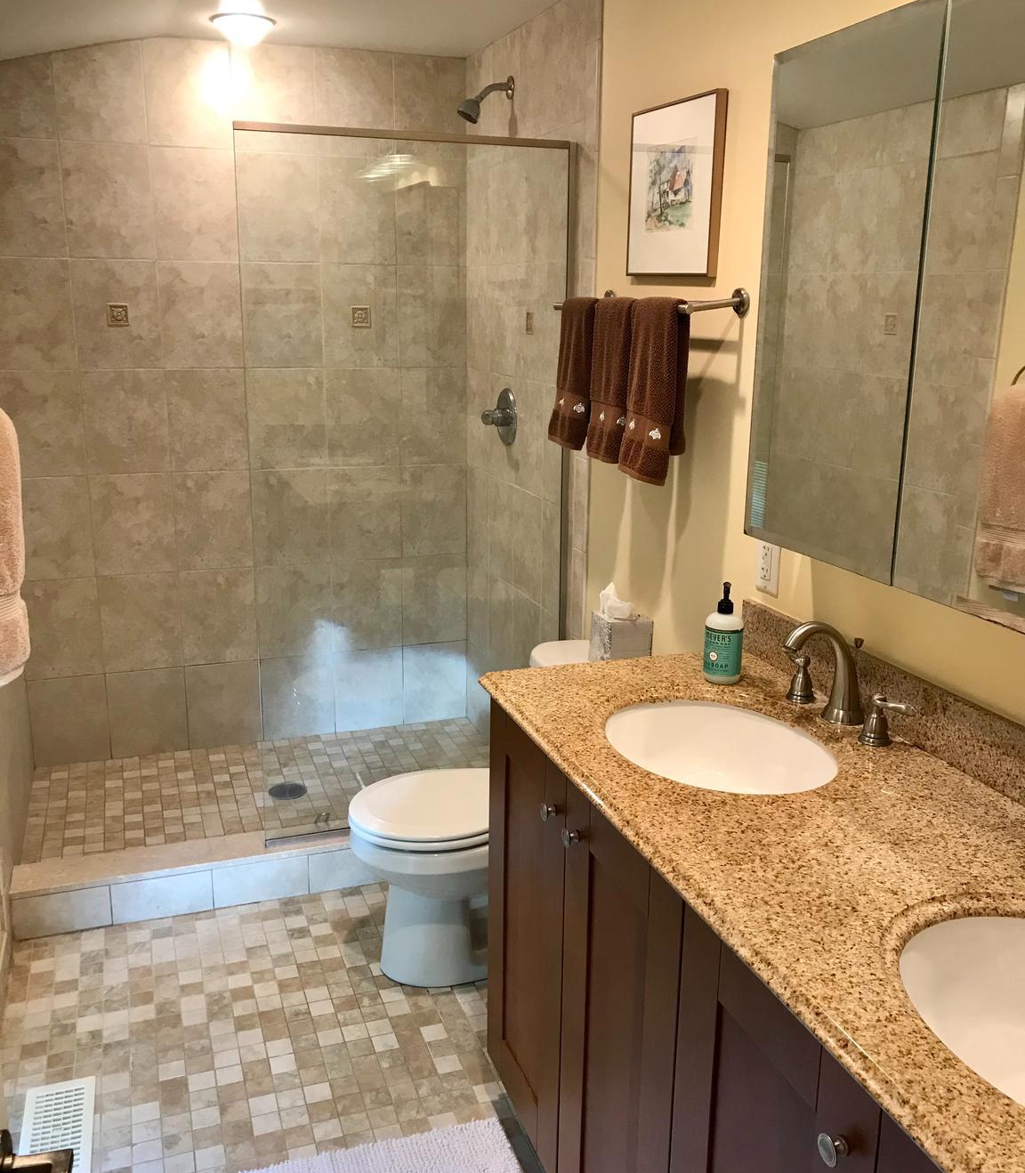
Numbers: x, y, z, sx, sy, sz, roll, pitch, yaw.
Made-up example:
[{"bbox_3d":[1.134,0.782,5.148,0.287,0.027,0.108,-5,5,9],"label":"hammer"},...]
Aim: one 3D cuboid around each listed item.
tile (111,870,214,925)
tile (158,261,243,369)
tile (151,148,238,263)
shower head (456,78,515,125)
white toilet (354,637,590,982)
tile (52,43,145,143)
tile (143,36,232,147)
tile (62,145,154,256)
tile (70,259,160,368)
[{"bbox_3d":[-0.919,0.816,2.907,0.252,0.113,0.010,-4,15,-19],"label":"tile"},{"bbox_3d":[-0.975,-0.851,3.475,0.249,0.327,0.012,-5,15,-19],"label":"tile"},{"bbox_3d":[-0.972,-1.169,3.392,0.249,0.327,0.012,-5,15,-19],"label":"tile"},{"bbox_3d":[-0.080,-1.411,3.204,0.167,0.137,0.070,-4,15,-19],"label":"shower head"},{"bbox_3d":[-0.040,0.568,2.694,0.692,0.722,0.460,-4,15,-19],"label":"white toilet"},{"bbox_3d":[-1.206,-1.447,3.233,0.249,0.283,0.012,-5,15,-19],"label":"tile"},{"bbox_3d":[-0.982,-1.495,3.361,0.252,0.306,0.010,-4,15,-19],"label":"tile"},{"bbox_3d":[-1.209,-1.150,3.311,0.249,0.327,0.012,-5,15,-19],"label":"tile"},{"bbox_3d":[-1.228,-0.844,3.441,0.252,0.329,0.010,-4,15,-19],"label":"tile"}]

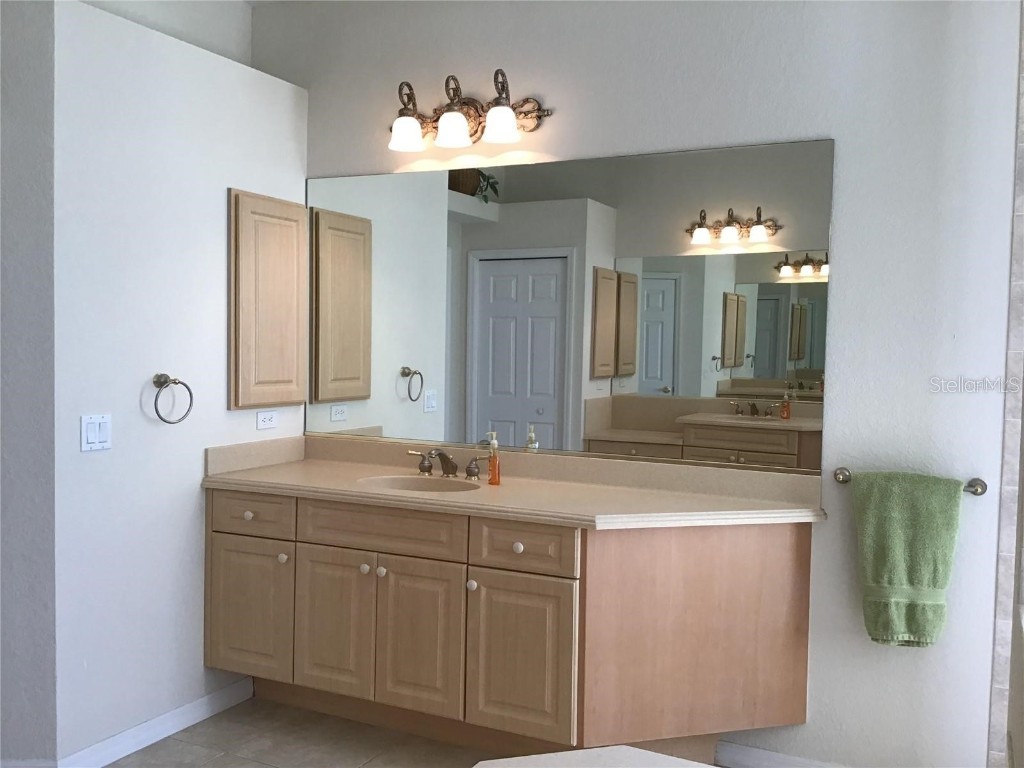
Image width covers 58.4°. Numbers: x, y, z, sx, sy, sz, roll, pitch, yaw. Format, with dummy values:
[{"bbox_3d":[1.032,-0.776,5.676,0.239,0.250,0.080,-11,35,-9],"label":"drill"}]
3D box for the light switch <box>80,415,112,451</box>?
[{"bbox_3d":[-1.329,0.156,2.943,0.012,0.117,0.117,2,3,25],"label":"light switch"}]

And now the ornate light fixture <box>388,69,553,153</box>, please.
[{"bbox_3d":[-0.206,-1.016,3.436,0.705,0.267,0.201,2,3,25],"label":"ornate light fixture"}]

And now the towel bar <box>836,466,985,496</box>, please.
[{"bbox_3d":[1.241,0.306,2.869,0.448,0.058,0.075,2,3,25],"label":"towel bar"}]

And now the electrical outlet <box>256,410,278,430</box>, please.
[{"bbox_3d":[-0.977,0.146,3.689,0.012,0.070,0.119,2,3,25],"label":"electrical outlet"}]

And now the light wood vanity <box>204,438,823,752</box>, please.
[{"bbox_3d":[-0.057,0.779,3.217,2.122,1.022,0.586,2,3,25],"label":"light wood vanity"}]

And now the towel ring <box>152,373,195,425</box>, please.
[{"bbox_3d":[-1.185,0.052,3.142,0.096,0.168,0.165,2,3,25],"label":"towel ring"}]

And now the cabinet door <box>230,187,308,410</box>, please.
[{"bbox_3d":[-0.962,-0.324,3.646,0.044,0.837,0.432,2,3,25],"label":"cabinet door"}]

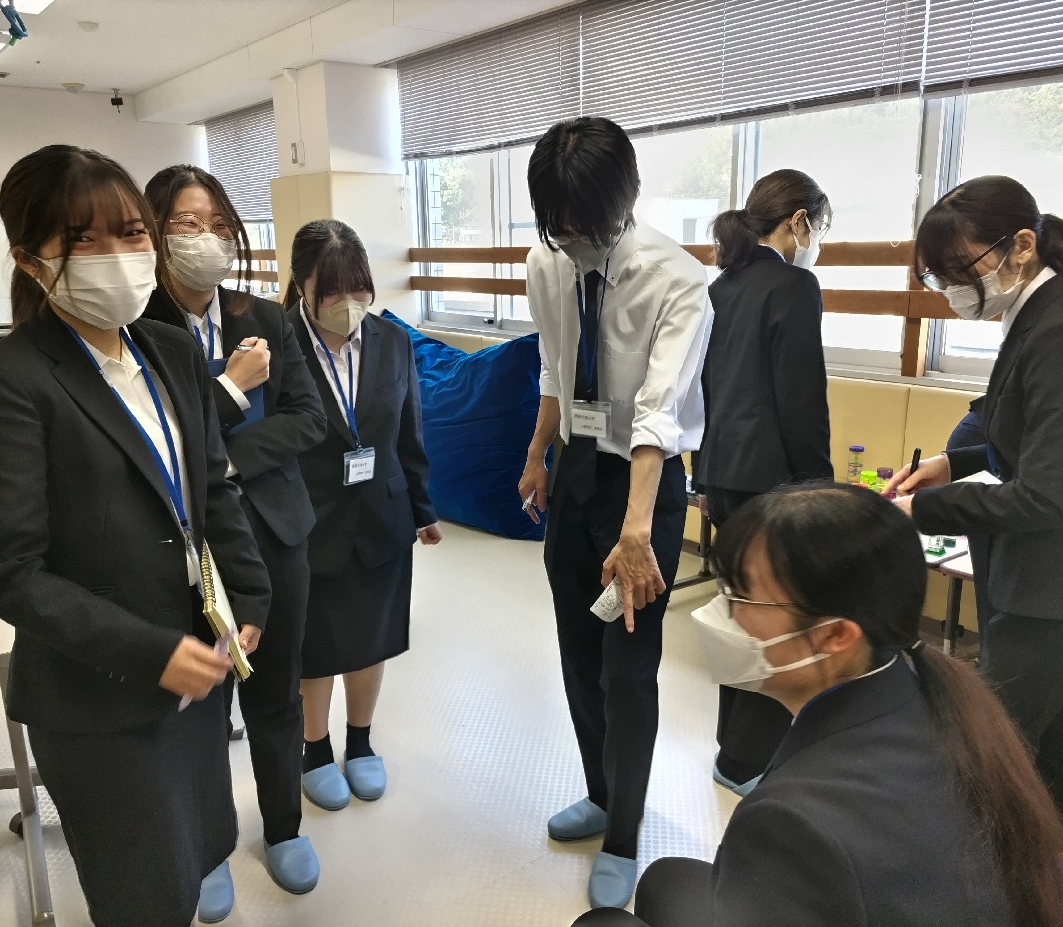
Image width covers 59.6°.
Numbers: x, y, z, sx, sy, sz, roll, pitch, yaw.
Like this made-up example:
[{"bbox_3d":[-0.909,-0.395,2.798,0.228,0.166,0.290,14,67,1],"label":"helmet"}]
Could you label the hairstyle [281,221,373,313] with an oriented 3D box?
[{"bbox_3d":[-0.471,-0.453,2.152,0.180,0.220,0.220,-9,27,-31],"label":"hairstyle"}]

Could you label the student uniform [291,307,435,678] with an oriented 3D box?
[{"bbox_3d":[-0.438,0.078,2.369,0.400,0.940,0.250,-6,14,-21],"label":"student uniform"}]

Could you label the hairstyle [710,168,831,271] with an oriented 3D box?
[{"bbox_3d":[0.573,-0.584,2.233,0.260,0.225,0.180,-4,14,-14],"label":"hairstyle"}]

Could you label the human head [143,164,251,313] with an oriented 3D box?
[{"bbox_3d":[-0.655,-0.443,1.823,0.200,0.290,0.210,-7,15,-25],"label":"human head"}]

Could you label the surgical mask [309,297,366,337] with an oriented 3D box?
[{"bbox_3d":[-0.431,-0.329,2.089,0.130,0.095,0.080,-10,34,-33],"label":"surgical mask"}]

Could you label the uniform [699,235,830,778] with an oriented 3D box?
[{"bbox_3d":[0.577,0.139,2.392,0.270,1.350,0.390,-9,15,-31],"label":"uniform"}]

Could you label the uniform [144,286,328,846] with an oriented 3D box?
[{"bbox_3d":[-0.631,0.259,2.008,0.430,1.230,0.280,-7,14,-23],"label":"uniform"}]

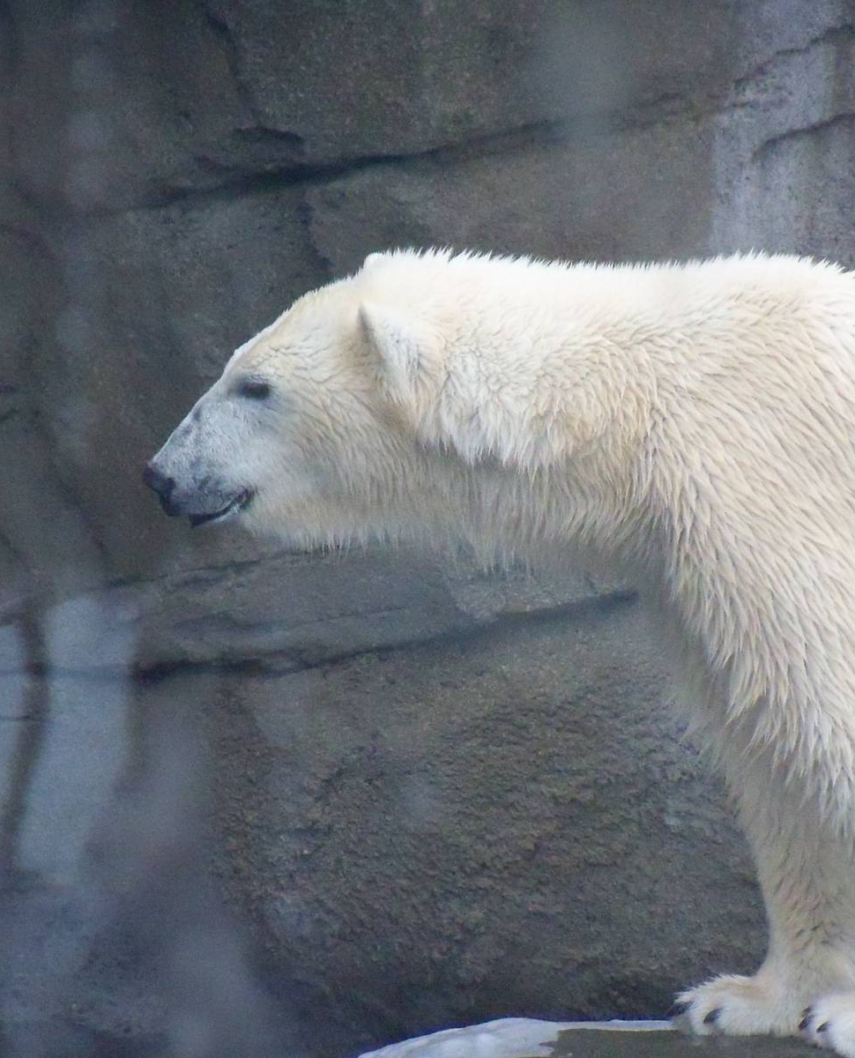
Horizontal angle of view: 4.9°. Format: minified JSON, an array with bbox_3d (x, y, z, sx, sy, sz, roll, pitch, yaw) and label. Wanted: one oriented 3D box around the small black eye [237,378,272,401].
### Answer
[{"bbox_3d":[-0.223,-0.179,13.000,0.043,0.027,0.022,4,8,27],"label":"small black eye"}]

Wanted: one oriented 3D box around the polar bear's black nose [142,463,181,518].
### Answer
[{"bbox_3d":[-0.346,-0.050,13.070,0.050,0.062,0.068,-9,8,-5],"label":"polar bear's black nose"}]

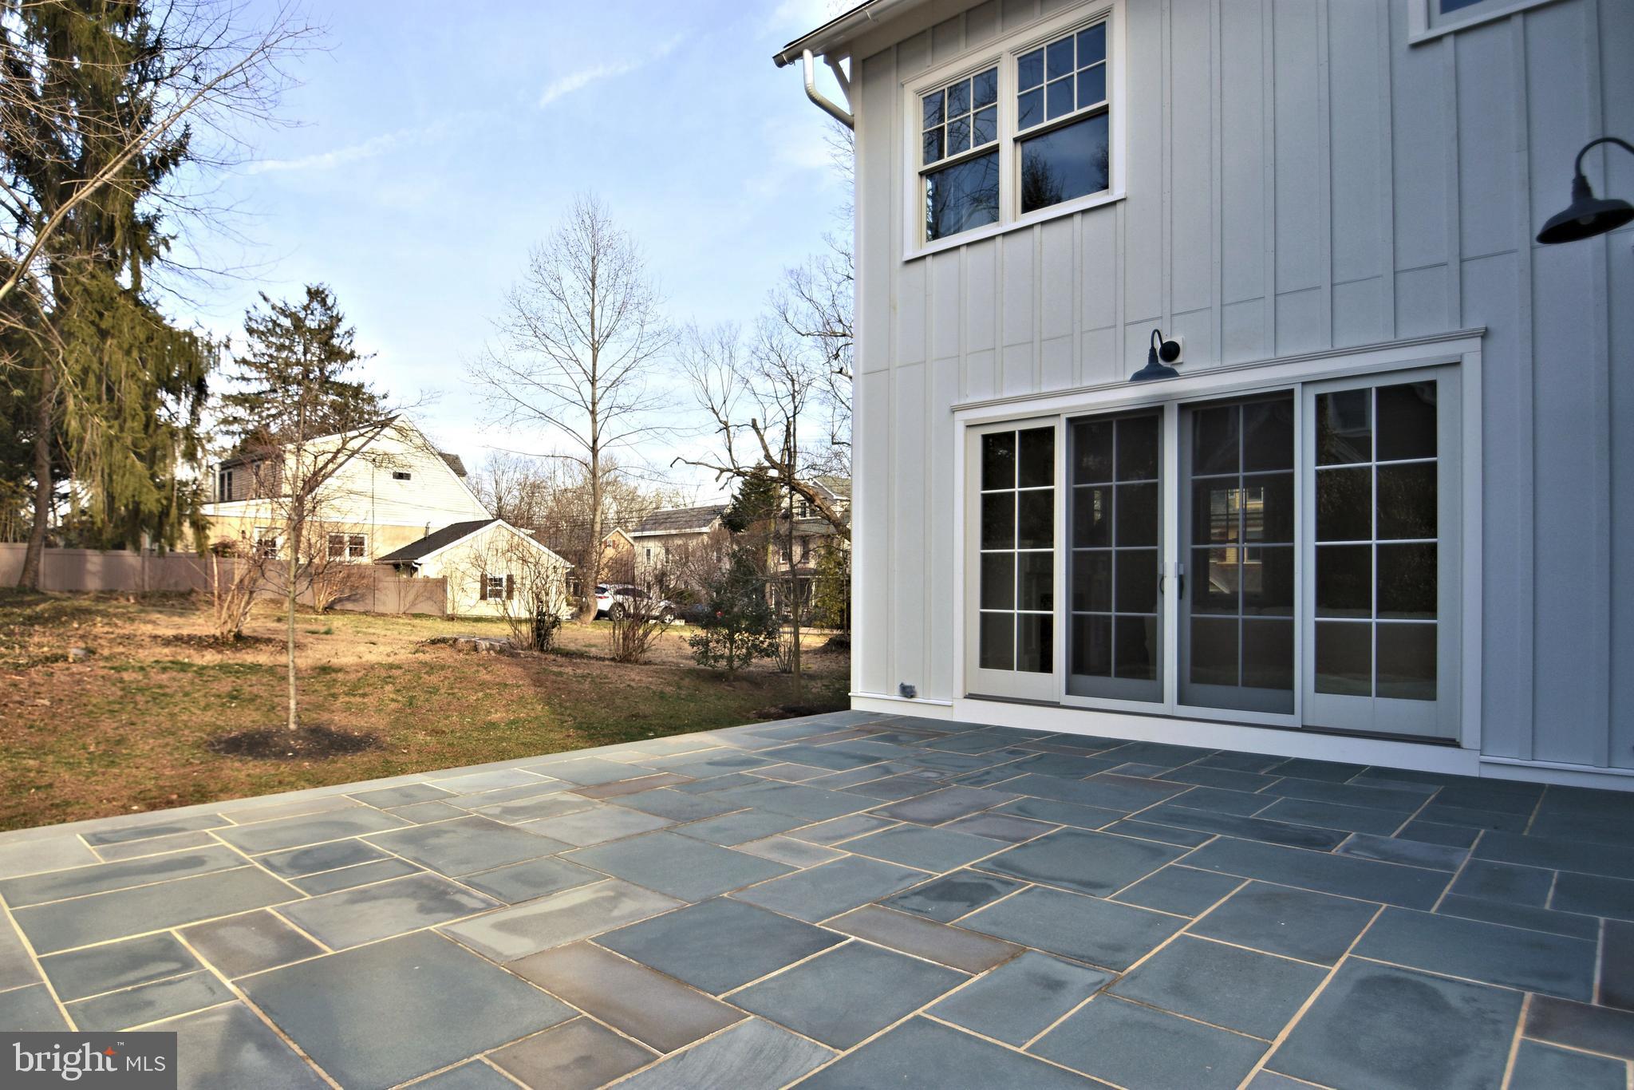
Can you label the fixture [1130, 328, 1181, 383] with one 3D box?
[{"bbox_3d":[2.509,-1.397,6.360,0.360,0.380,0.520,-2,-4,38],"label":"fixture"}]

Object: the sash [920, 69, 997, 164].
[{"bbox_3d":[1.279,-3.835,7.750,0.760,0.710,0.050,-2,-4,38],"label":"sash"}]

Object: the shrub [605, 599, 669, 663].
[{"bbox_3d":[-3.277,1.544,15.700,1.150,1.200,1.100,0,-3,0],"label":"shrub"}]

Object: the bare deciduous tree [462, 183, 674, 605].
[{"bbox_3d":[-10.169,-5.593,35.500,8.400,17.400,8.000,0,-3,0],"label":"bare deciduous tree"}]

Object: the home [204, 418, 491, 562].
[{"bbox_3d":[-24.482,-2.363,45.000,10.000,8.400,13.000,-2,-4,45],"label":"home"}]

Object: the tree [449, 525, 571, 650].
[{"bbox_3d":[-6.258,0.935,17.800,2.450,2.550,2.200,0,-3,0],"label":"tree"}]

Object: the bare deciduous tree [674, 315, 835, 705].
[{"bbox_3d":[-0.709,-0.434,10.300,1.950,4.500,1.800,0,-3,0],"label":"bare deciduous tree"}]

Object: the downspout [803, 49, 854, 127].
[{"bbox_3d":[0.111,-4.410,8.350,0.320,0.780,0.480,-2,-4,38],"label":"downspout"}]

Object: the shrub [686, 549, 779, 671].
[{"bbox_3d":[-1.270,0.998,13.100,1.400,1.950,1.350,0,-3,0],"label":"shrub"}]

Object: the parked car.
[{"bbox_3d":[-7.966,2.552,37.500,4.600,1.680,1.850,3,-4,-42],"label":"parked car"}]

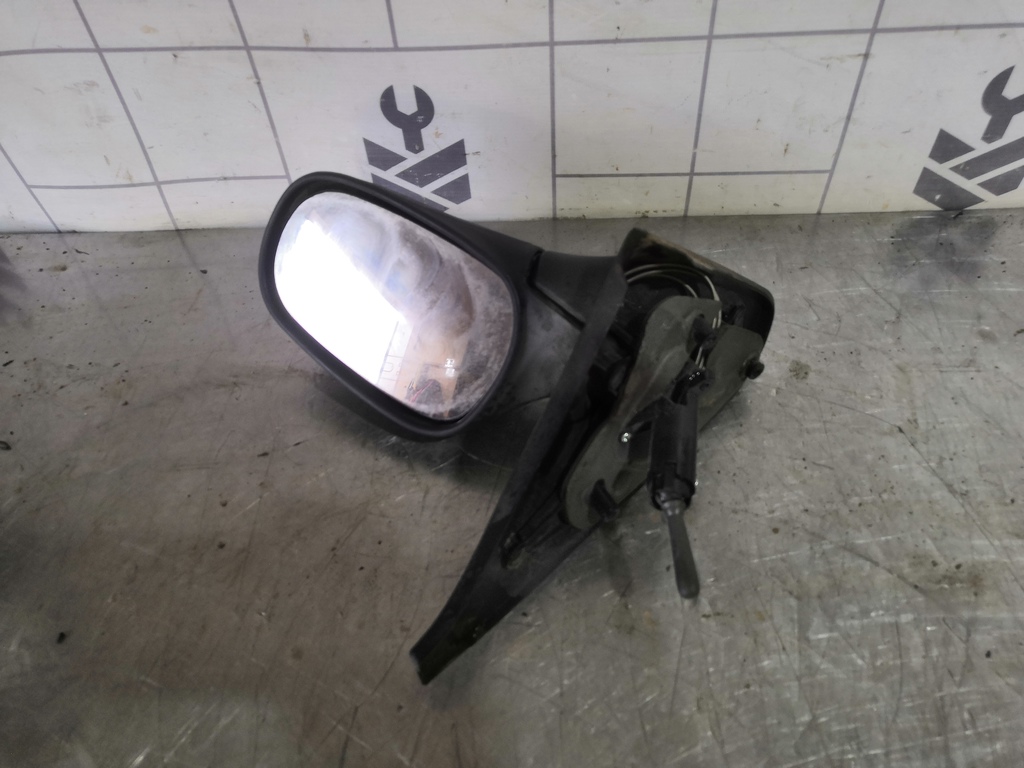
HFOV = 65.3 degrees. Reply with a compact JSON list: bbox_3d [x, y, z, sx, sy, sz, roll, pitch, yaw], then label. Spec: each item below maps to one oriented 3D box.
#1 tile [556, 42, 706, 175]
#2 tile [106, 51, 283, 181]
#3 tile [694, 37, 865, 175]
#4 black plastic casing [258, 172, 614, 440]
[{"bbox_3d":[0.082,-0.199,0.576,0.102,0.102,0.008,0,48,4],"label":"tile"},{"bbox_3d":[-0.232,-0.199,0.596,0.102,0.102,0.008,0,48,4],"label":"tile"},{"bbox_3d":[0.187,-0.198,0.569,0.102,0.102,0.008,0,48,4],"label":"tile"},{"bbox_3d":[-0.045,-0.050,0.485,0.188,0.095,0.122,30,95,4],"label":"black plastic casing"}]

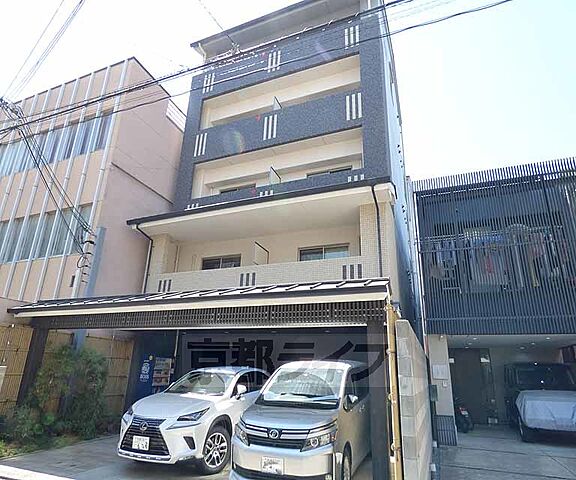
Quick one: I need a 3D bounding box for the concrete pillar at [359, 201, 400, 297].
[{"bbox_3d":[2.312,0.342,8.870,0.689,2.380,0.750,-7,-20,22],"label":"concrete pillar"}]

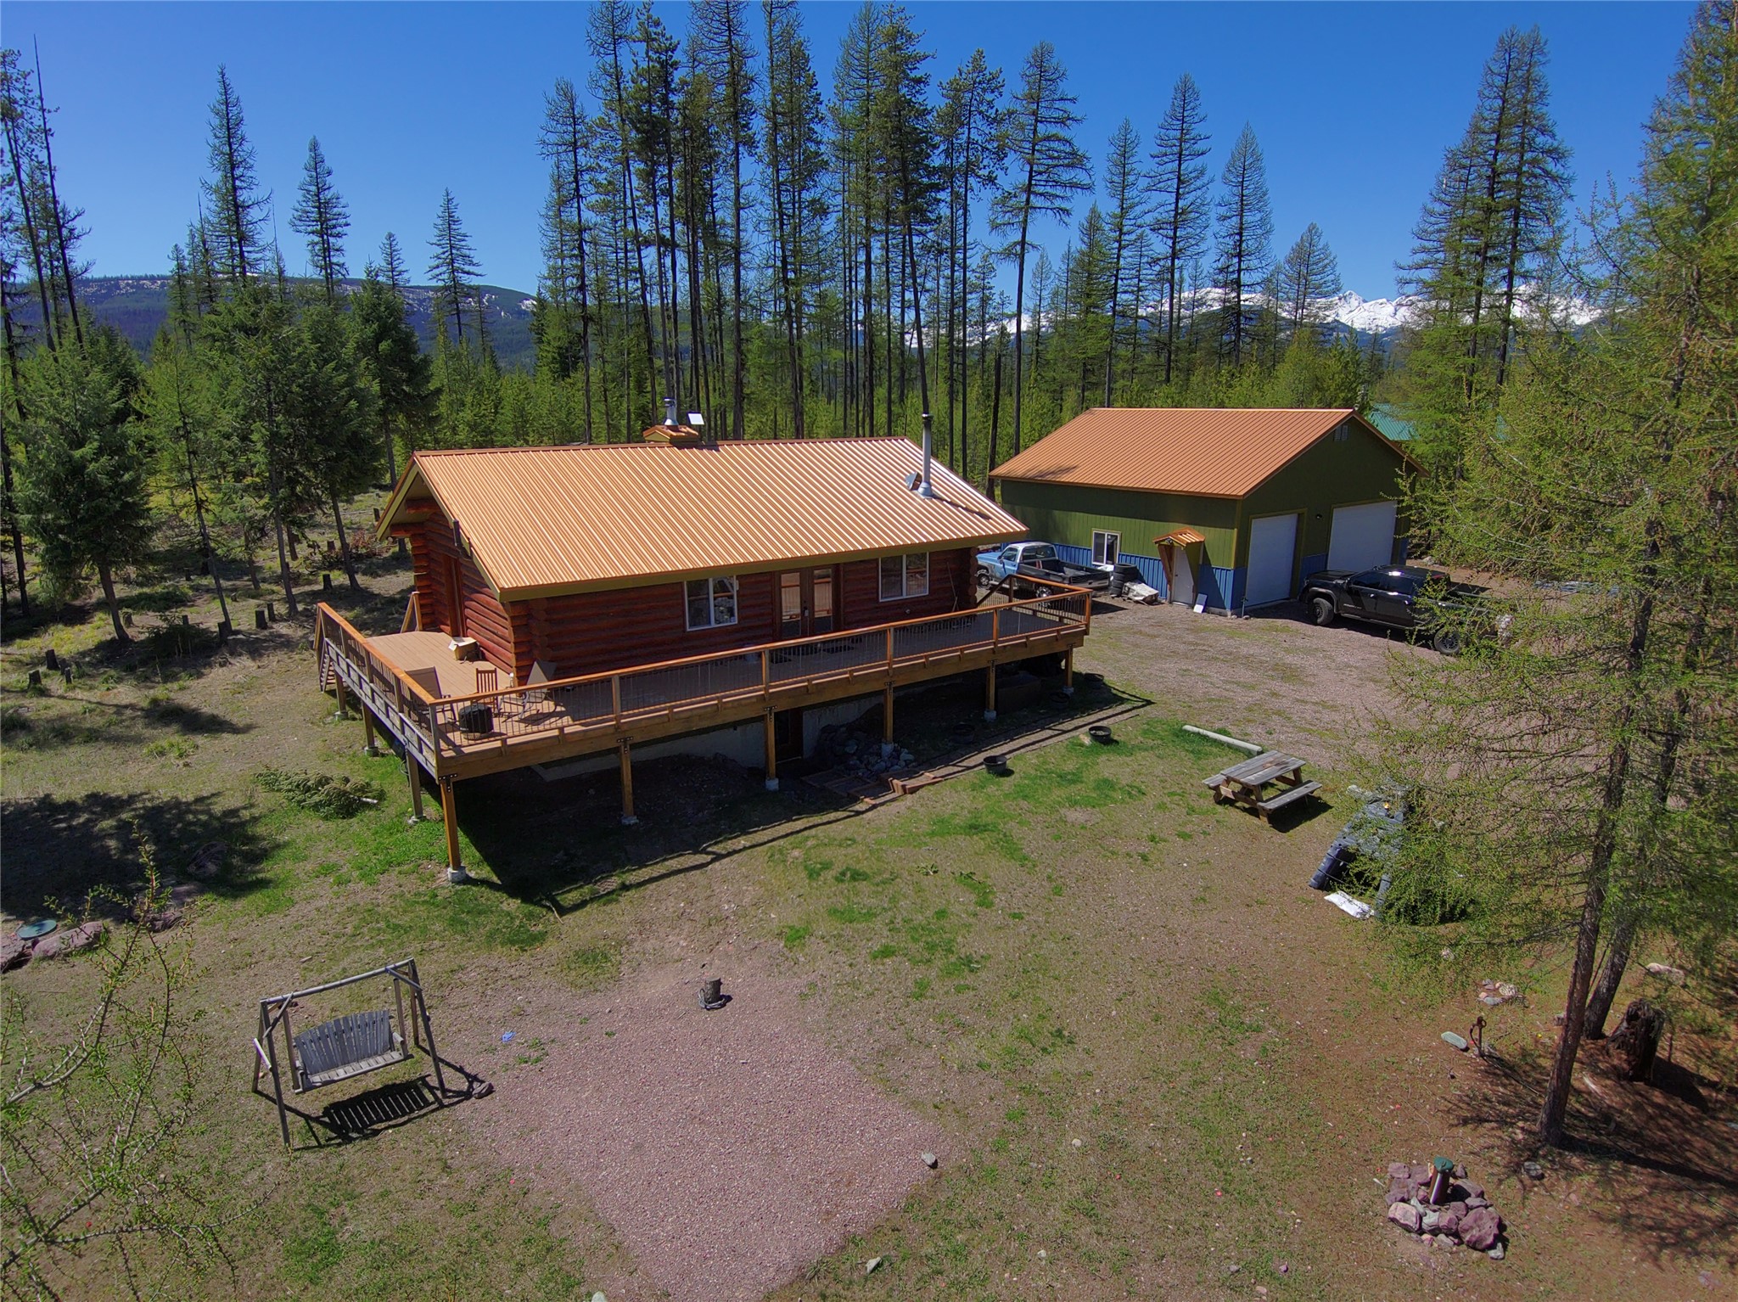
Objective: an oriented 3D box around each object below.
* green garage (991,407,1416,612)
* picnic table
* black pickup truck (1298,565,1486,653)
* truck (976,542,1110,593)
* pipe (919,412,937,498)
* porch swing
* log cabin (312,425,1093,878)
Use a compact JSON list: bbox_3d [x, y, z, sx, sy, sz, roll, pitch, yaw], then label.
[{"bbox_3d":[13.556,-6.462,42.564,12.808,6.516,11.735,-11,18,-37],"label":"green garage"},{"bbox_3d":[7.699,2.648,20.566,1.830,0.760,1.480,-11,18,-37],"label":"picnic table"},{"bbox_3d":[15.656,-1.396,30.899,2.030,1.940,5.900,-11,19,-37],"label":"black pickup truck"},{"bbox_3d":[5.885,-2.808,36.771,1.960,1.850,5.400,-8,16,-30],"label":"truck"},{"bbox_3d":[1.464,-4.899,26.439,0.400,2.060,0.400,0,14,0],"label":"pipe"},{"bbox_3d":[-6.377,4.688,12.829,1.820,1.580,1.370,-11,18,-37],"label":"porch swing"},{"bbox_3d":[-4.185,-1.706,25.780,15.500,6.900,11.750,-10,17,-35],"label":"log cabin"}]

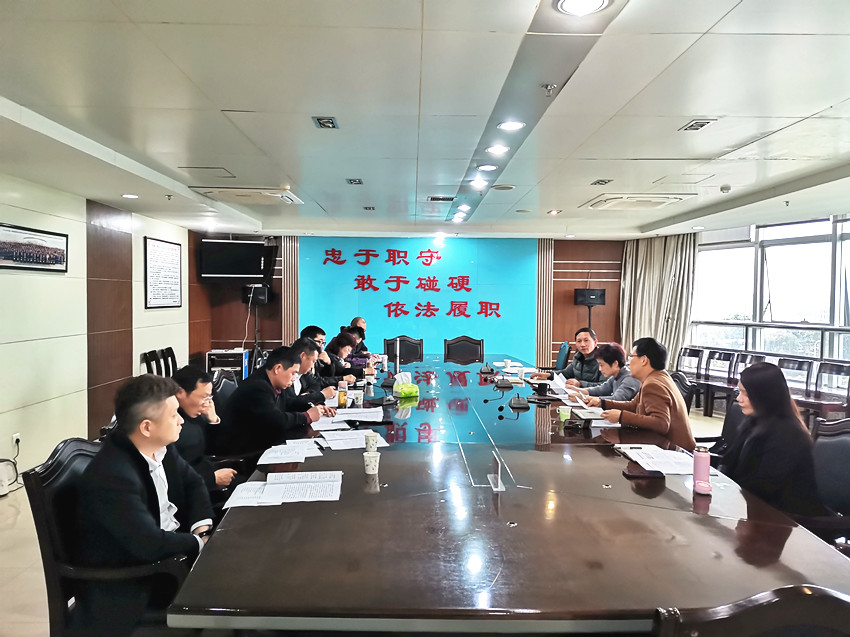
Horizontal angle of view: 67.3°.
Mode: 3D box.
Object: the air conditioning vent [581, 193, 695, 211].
[{"bbox_3d":[2.266,-1.243,6.900,0.940,0.050,0.960,0,2,-1],"label":"air conditioning vent"}]

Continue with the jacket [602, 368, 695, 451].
[{"bbox_3d":[1.336,0.604,3.847,0.580,0.640,0.540,0,2,10],"label":"jacket"}]

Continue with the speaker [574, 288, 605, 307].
[{"bbox_3d":[2.461,-0.312,9.491,0.460,0.240,0.260,1,2,11],"label":"speaker"}]

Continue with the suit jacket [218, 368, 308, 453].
[{"bbox_3d":[-0.957,0.618,3.900,0.570,0.620,0.530,0,2,-1],"label":"suit jacket"}]

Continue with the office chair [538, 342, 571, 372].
[{"bbox_3d":[1.517,0.785,8.008,0.600,0.960,0.600,0,2,-1],"label":"office chair"}]

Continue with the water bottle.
[{"bbox_3d":[1.113,0.601,2.560,0.067,0.170,0.068,0,2,-1],"label":"water bottle"}]

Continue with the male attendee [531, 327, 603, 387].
[{"bbox_3d":[1.351,0.712,5.760,0.700,1.250,0.650,-2,3,-43],"label":"male attendee"}]

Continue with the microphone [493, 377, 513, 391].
[{"bbox_3d":[0.649,0.539,5.353,0.160,0.100,0.140,0,2,-1],"label":"microphone"}]

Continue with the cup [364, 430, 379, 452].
[{"bbox_3d":[-0.263,0.619,3.170,0.068,0.087,0.068,0,2,0],"label":"cup"}]

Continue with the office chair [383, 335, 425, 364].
[{"bbox_3d":[-0.292,0.736,8.708,0.580,0.980,0.620,0,2,-1],"label":"office chair"}]

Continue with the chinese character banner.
[{"bbox_3d":[-0.109,-0.187,10.120,3.790,2.200,0.050,0,2,-1],"label":"chinese character banner"}]

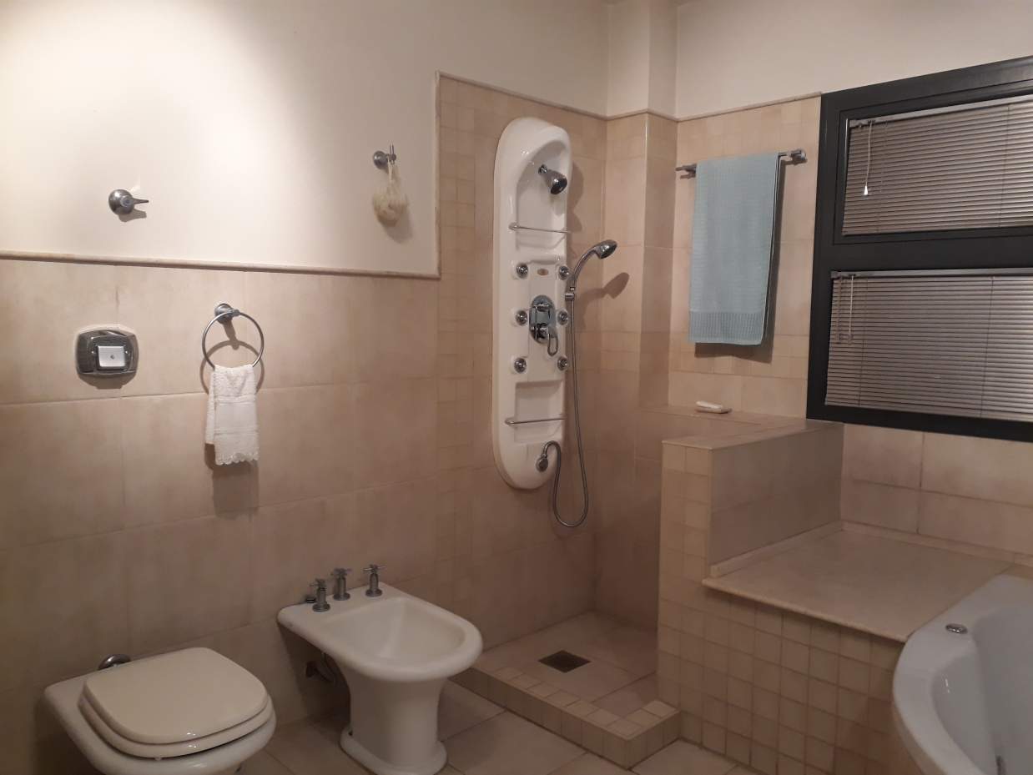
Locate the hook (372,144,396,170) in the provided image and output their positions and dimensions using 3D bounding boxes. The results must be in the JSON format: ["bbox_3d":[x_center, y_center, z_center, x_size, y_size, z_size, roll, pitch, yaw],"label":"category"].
[{"bbox_3d":[-0.395,-0.708,2.473,0.053,0.068,0.068,-4,7,-44],"label":"hook"}]

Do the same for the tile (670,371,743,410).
[{"bbox_3d":[0.725,0.013,3.123,0.012,0.137,0.317,-5,7,-44],"label":"tile"}]

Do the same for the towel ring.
[{"bbox_3d":[-0.750,-0.127,2.103,0.168,0.190,0.080,-5,7,-44],"label":"towel ring"}]

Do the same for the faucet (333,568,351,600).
[{"bbox_3d":[-0.531,0.592,2.445,0.057,0.090,0.057,-4,7,-44],"label":"faucet"}]

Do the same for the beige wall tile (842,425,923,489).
[{"bbox_3d":[1.200,0.226,2.652,0.012,0.190,0.255,-5,7,-44],"label":"beige wall tile"}]

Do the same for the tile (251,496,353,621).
[{"bbox_3d":[-0.641,0.500,2.420,0.332,0.332,0.011,-4,7,-44],"label":"tile"}]

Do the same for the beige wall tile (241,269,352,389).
[{"bbox_3d":[-0.618,-0.166,2.323,0.330,0.328,0.010,-5,7,-45],"label":"beige wall tile"}]

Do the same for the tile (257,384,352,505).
[{"bbox_3d":[-0.636,0.165,2.389,0.332,0.332,0.011,-4,7,-44],"label":"tile"}]

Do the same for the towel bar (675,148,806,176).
[{"bbox_3d":[0.800,-0.816,2.912,0.080,0.045,0.505,-5,7,-44],"label":"towel bar"}]

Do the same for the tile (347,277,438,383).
[{"bbox_3d":[-0.390,-0.185,2.587,0.332,0.328,0.011,-4,7,-44],"label":"tile"}]

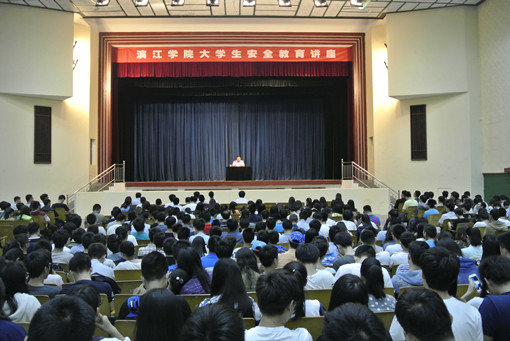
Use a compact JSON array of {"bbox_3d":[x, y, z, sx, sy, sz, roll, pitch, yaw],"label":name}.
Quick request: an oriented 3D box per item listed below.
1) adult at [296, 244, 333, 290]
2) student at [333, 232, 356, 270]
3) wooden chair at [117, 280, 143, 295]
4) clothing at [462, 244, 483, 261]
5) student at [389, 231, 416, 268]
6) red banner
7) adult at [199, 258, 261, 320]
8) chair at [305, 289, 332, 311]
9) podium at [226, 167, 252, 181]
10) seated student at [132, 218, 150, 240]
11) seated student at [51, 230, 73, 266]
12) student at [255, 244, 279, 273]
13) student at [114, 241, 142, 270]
[{"bbox_3d":[0.450,1.230,3.750,0.500,1.250,0.750,-1,0,-1],"label":"adult"},{"bbox_3d":[1.020,1.280,4.700,0.500,1.250,0.750,0,0,-3],"label":"student"},{"bbox_3d":[-1.270,1.580,4.680,0.520,0.850,0.550,-1,0,-2],"label":"wooden chair"},{"bbox_3d":[3.020,1.300,5.850,0.430,0.580,0.300,0,0,-6],"label":"clothing"},{"bbox_3d":[1.900,1.380,5.500,0.500,1.250,0.750,0,0,-3],"label":"student"},{"bbox_3d":[-1.138,-5.907,21.700,12.100,0.790,0.050,0,-1,-2],"label":"red banner"},{"bbox_3d":[-0.182,1.244,3.192,0.470,1.250,0.750,0,-1,-2],"label":"adult"},{"bbox_3d":[0.496,1.482,4.015,0.500,0.830,0.550,0,-1,-2],"label":"chair"},{"bbox_3d":[-0.799,0.192,21.900,1.320,0.720,0.600,0,-1,-2],"label":"podium"},{"bbox_3d":[-2.121,1.505,8.012,0.480,1.270,0.750,0,-1,-2],"label":"seated student"},{"bbox_3d":[-2.760,1.470,6.250,0.500,1.250,0.750,-1,0,3],"label":"seated student"},{"bbox_3d":[0.139,1.450,4.862,0.480,1.270,0.750,0,-1,-2],"label":"student"},{"bbox_3d":[-1.600,1.500,5.600,0.500,1.220,0.750,-1,0,0],"label":"student"}]

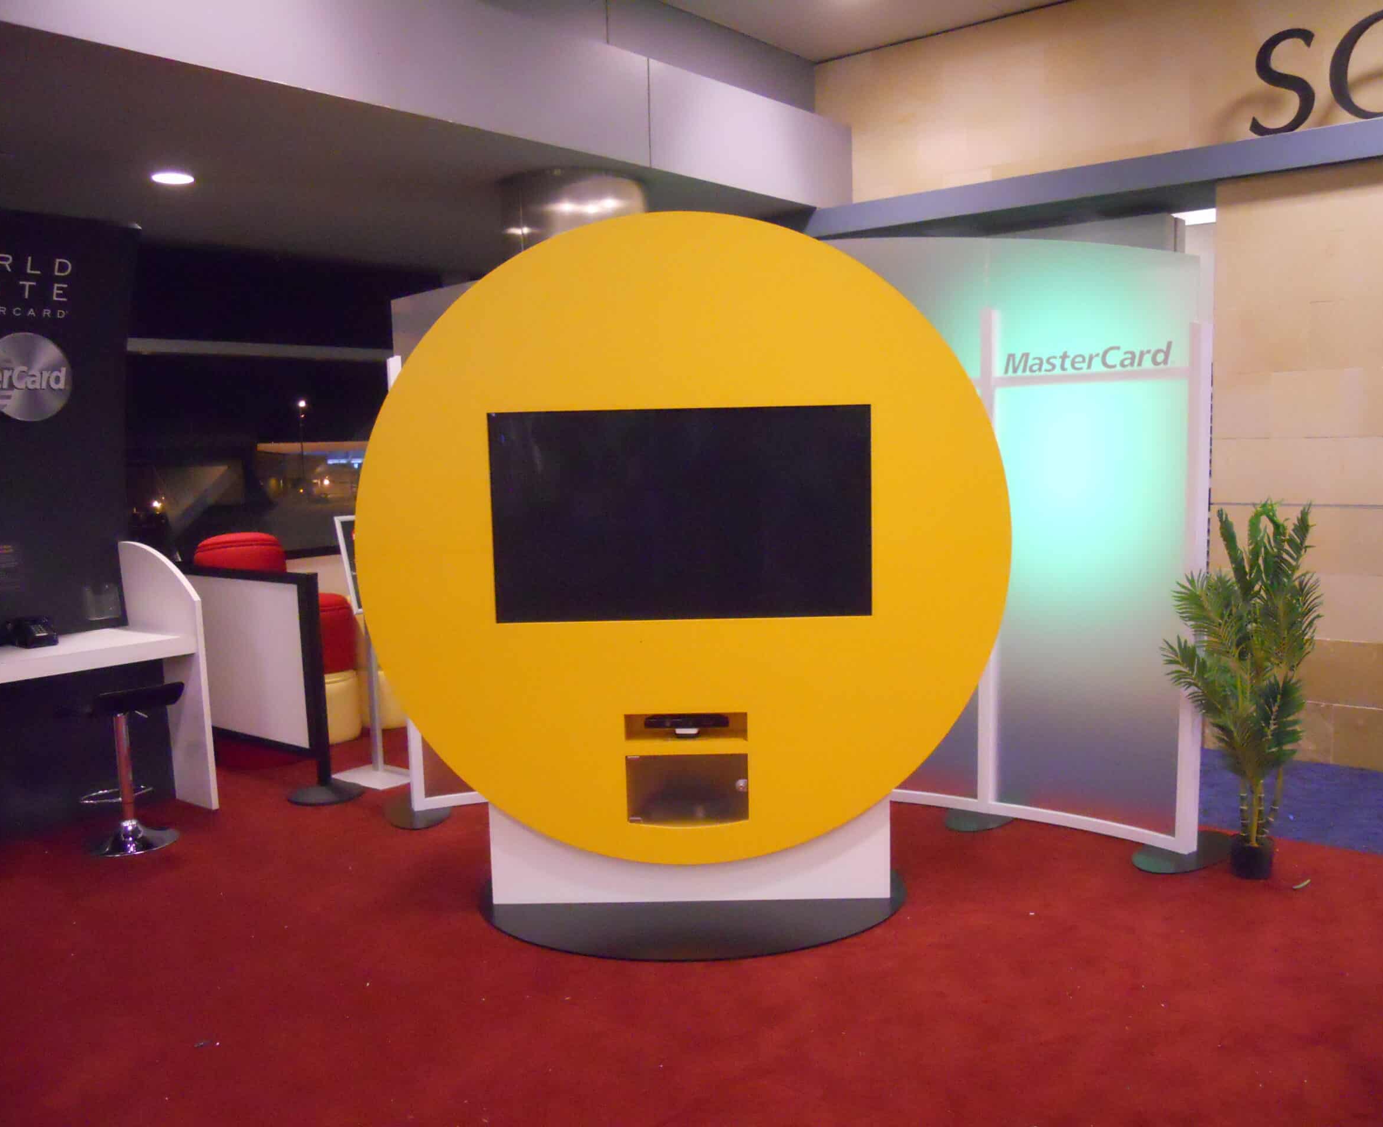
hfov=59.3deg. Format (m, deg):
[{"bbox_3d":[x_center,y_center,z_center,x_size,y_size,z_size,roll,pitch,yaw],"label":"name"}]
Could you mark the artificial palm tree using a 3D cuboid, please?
[{"bbox_3d":[1.902,0.437,4.194,0.530,1.310,0.480,-1,8,0],"label":"artificial palm tree"}]

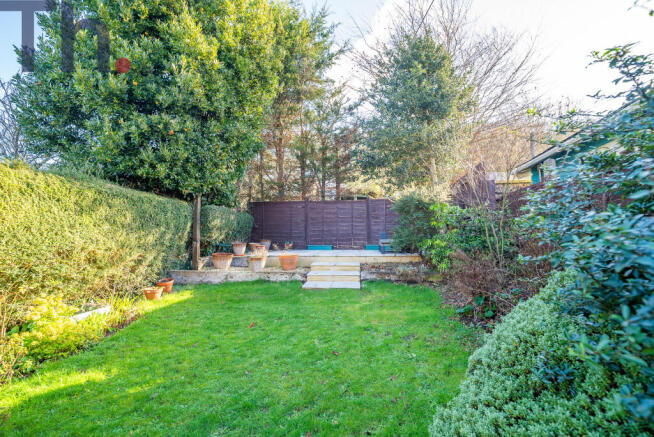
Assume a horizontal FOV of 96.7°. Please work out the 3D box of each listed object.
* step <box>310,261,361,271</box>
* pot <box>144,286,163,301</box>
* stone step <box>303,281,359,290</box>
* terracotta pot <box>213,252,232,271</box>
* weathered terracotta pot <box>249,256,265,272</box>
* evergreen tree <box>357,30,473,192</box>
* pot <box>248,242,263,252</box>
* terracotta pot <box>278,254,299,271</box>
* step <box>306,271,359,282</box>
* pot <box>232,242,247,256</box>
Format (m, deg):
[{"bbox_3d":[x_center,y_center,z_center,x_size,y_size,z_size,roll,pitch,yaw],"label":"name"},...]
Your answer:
[{"bbox_3d":[0.245,1.240,7.420,1.200,0.145,0.520,0,0,5],"label":"step"},{"bbox_3d":[-3.250,1.410,5.450,0.295,0.210,0.295,0,0,0],"label":"pot"},{"bbox_3d":[0.125,1.500,6.370,1.200,0.080,0.580,0,0,5],"label":"stone step"},{"bbox_3d":[-2.620,1.075,7.300,0.510,0.360,0.510,0,0,0],"label":"terracotta pot"},{"bbox_3d":[-1.690,1.075,6.970,0.390,0.360,0.390,0,0,0],"label":"weathered terracotta pot"},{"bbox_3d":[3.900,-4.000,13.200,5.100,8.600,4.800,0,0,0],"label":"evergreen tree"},{"bbox_3d":[-2.010,0.860,8.200,0.355,0.290,0.355,0,0,0],"label":"pot"},{"bbox_3d":[-0.945,1.075,7.180,0.500,0.360,0.500,0,0,0],"label":"terracotta pot"},{"bbox_3d":[0.185,1.385,6.930,1.200,0.150,0.550,0,0,5],"label":"step"},{"bbox_3d":[-2.380,0.840,7.900,0.385,0.320,0.385,0,0,0],"label":"pot"}]

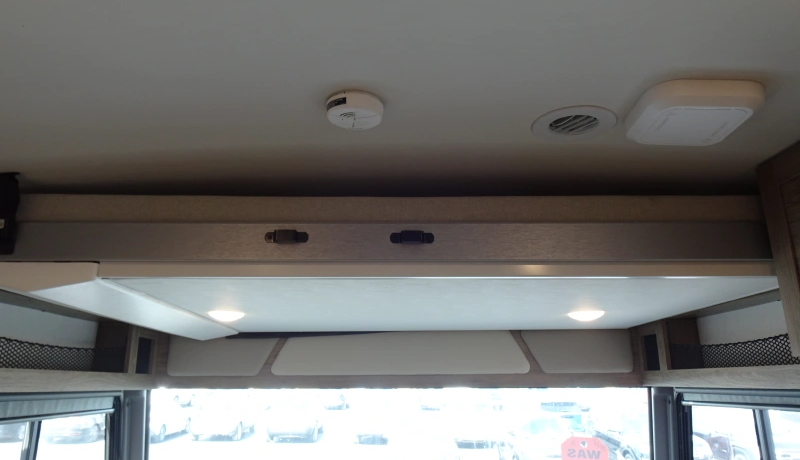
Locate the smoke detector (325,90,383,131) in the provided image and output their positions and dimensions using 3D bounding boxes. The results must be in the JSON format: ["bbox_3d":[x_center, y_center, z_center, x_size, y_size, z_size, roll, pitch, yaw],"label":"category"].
[{"bbox_3d":[-0.083,-0.221,1.036,0.107,0.030,0.107,0,-16,0],"label":"smoke detector"}]

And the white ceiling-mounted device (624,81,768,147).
[{"bbox_3d":[0.538,-0.208,1.033,0.202,0.041,0.202,0,-16,-1],"label":"white ceiling-mounted device"}]

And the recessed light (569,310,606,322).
[{"bbox_3d":[0.617,0.287,1.837,0.112,0.022,0.112,0,-16,0],"label":"recessed light"}]

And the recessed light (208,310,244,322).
[{"bbox_3d":[-0.574,0.287,1.837,0.112,0.022,0.112,0,-16,0],"label":"recessed light"}]

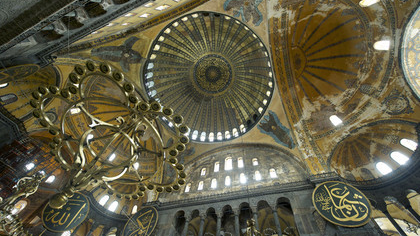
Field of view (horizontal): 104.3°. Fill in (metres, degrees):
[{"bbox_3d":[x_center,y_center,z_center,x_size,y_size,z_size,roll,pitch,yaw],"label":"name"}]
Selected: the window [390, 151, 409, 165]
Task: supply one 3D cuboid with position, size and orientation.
[{"bbox_3d":[31.313,6.589,26.980,0.355,2.537,1.320,15,-61,-2],"label":"window"}]

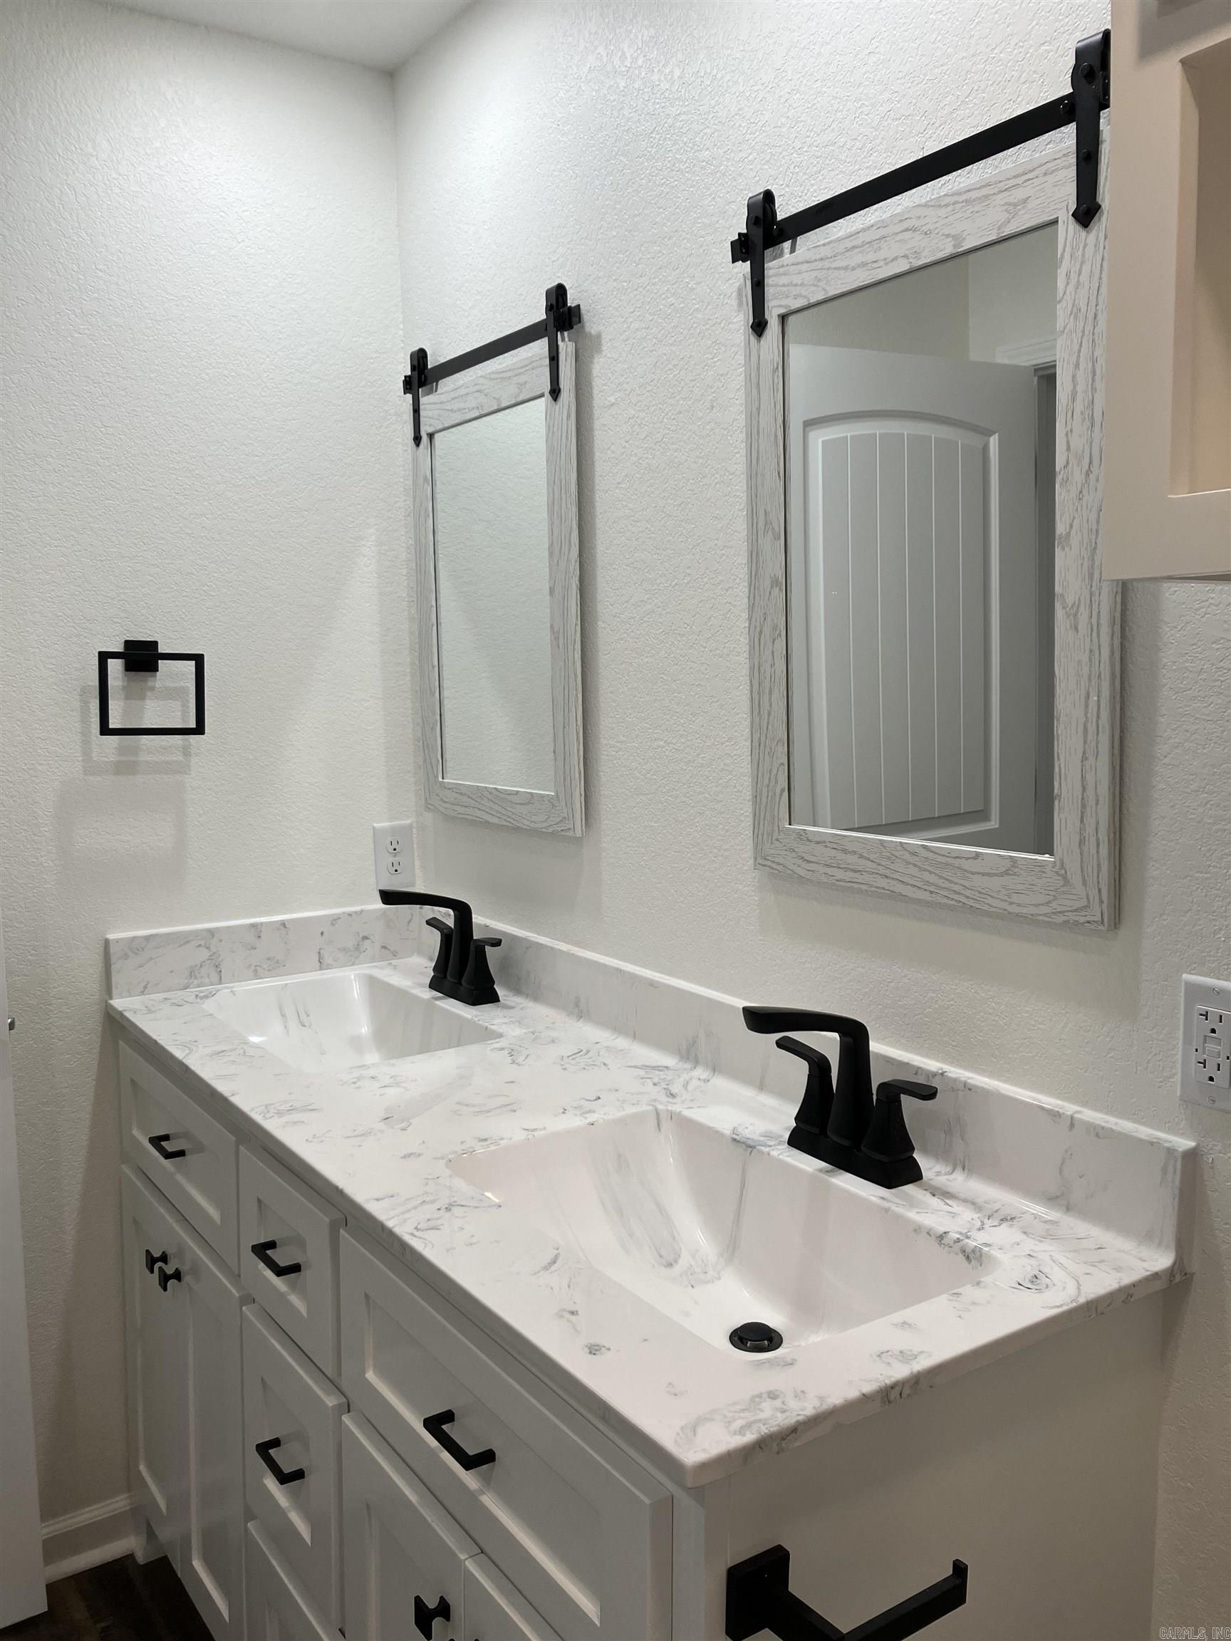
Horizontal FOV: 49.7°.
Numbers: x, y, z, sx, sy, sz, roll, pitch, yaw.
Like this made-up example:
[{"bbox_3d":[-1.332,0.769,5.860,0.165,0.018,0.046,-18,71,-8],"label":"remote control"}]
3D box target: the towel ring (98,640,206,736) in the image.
[{"bbox_3d":[-0.736,-0.209,2.096,0.161,0.150,0.070,-5,8,-34],"label":"towel ring"}]

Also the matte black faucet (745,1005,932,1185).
[{"bbox_3d":[0.200,0.271,1.361,0.164,0.184,0.228,-5,8,-34],"label":"matte black faucet"}]

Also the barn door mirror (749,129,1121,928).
[{"bbox_3d":[0.303,-0.263,1.364,0.025,0.692,0.490,-6,8,-34],"label":"barn door mirror"}]

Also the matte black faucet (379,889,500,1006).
[{"bbox_3d":[-0.292,0.195,2.099,0.160,0.184,0.225,-5,8,-34],"label":"matte black faucet"}]

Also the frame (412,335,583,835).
[{"bbox_3d":[-0.194,-0.342,2.098,0.025,0.692,0.490,-6,8,-34],"label":"frame"}]

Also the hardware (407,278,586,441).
[{"bbox_3d":[-0.203,-0.690,2.058,0.045,0.163,0.565,-5,8,-34],"label":"hardware"}]

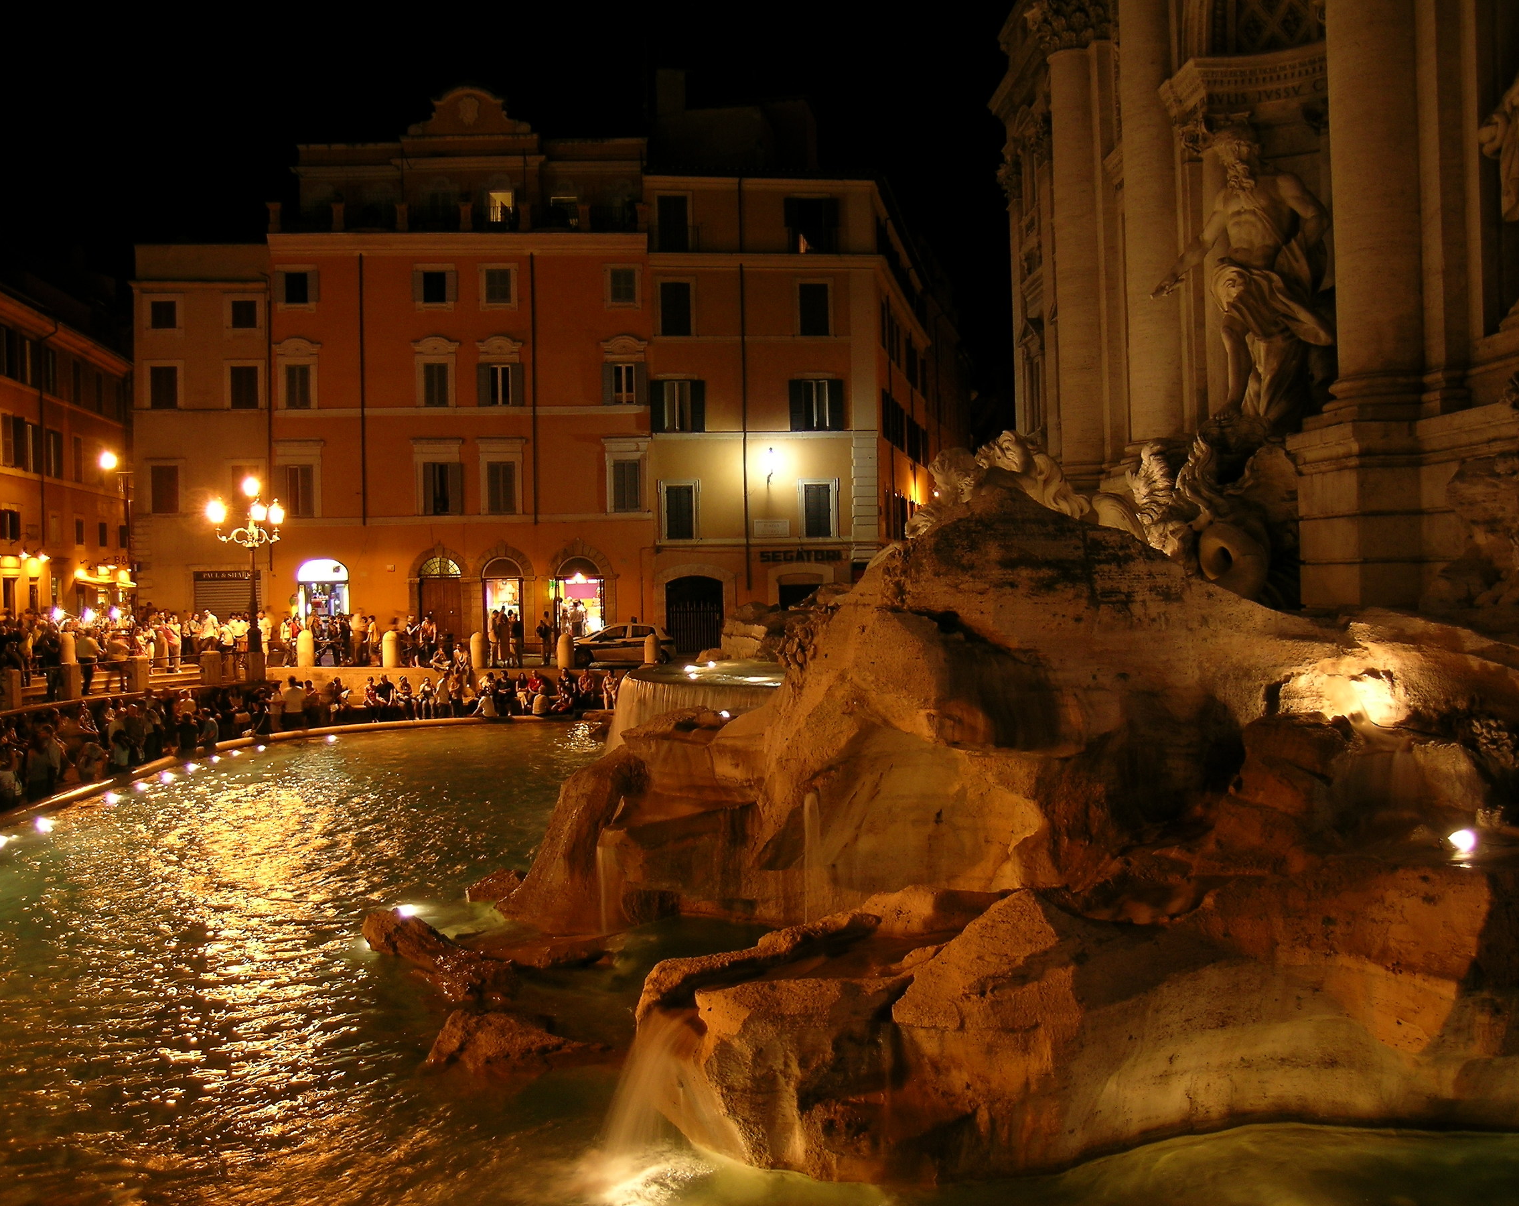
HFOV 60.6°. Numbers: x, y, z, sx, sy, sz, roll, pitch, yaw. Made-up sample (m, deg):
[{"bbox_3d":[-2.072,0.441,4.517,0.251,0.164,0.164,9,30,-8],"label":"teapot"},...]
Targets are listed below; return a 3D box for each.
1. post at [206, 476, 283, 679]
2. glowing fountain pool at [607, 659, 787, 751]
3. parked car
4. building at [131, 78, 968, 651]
[{"bbox_3d":[-15.750,-0.780,39.900,2.250,6.200,2.150,-1,0,0],"label":"post"},{"bbox_3d":[-0.800,2.400,27.800,5.200,1.950,8.500,-1,0,-1],"label":"glowing fountain pool"},{"bbox_3d":[-4.740,1.420,43.600,4.050,1.430,1.720,-1,0,-9],"label":"parked car"},{"bbox_3d":[-8.400,-9.850,63.500,34.000,24.200,21.000,-1,0,-5],"label":"building"}]

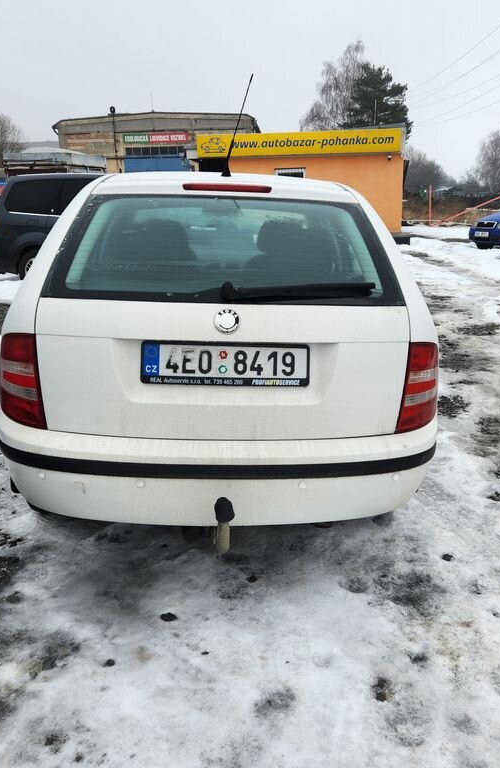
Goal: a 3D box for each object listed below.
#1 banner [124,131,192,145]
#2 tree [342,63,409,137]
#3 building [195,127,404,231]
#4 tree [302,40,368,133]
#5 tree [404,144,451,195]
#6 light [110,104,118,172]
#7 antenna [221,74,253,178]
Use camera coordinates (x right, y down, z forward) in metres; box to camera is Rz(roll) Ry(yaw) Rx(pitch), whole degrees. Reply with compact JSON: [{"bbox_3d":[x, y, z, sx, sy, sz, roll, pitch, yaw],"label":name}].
[{"bbox_3d":[-5.815,-15.219,42.093,4.270,0.640,0.080,3,16,10],"label":"banner"},{"bbox_3d":[10.227,-20.014,55.811,6.400,11.680,6.400,3,16,9],"label":"tree"},{"bbox_3d":[1.979,-7.315,24.524,6.900,3.300,4.800,2,15,11],"label":"building"},{"bbox_3d":[7.710,-22.018,58.790,7.200,13.960,7.200,2,16,7],"label":"tree"},{"bbox_3d":[19.642,-22.547,74.229,7.000,6.780,7.000,4,16,14],"label":"tree"},{"bbox_3d":[-6.134,-9.884,31.500,0.300,5.700,0.300,-1,15,0],"label":"light"},{"bbox_3d":[-0.043,-0.941,2.495,0.050,0.390,0.060,15,40,-4],"label":"antenna"}]

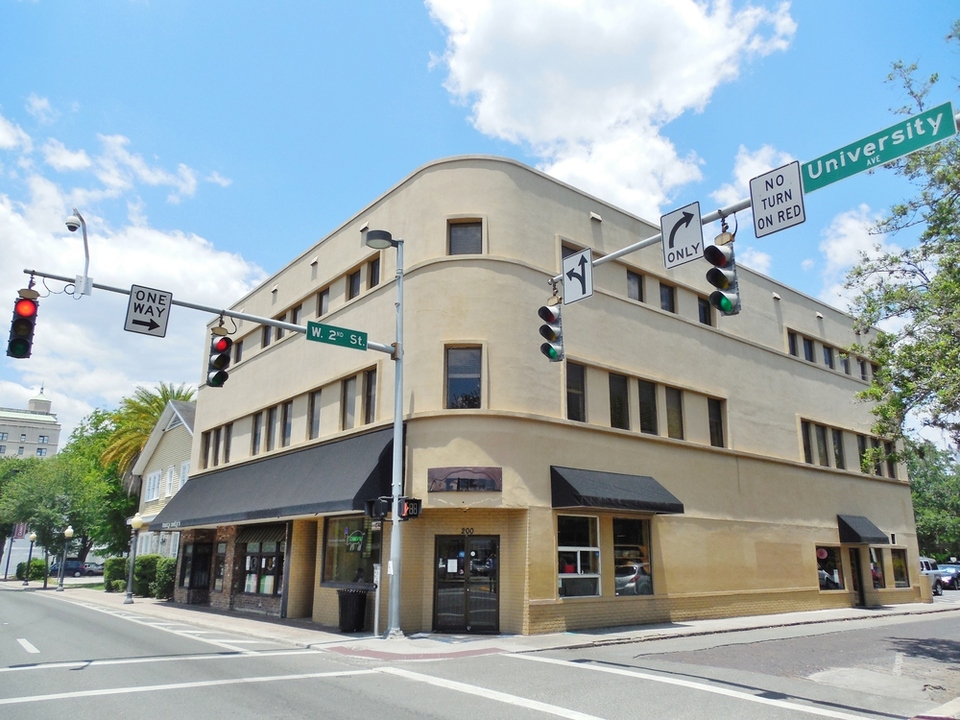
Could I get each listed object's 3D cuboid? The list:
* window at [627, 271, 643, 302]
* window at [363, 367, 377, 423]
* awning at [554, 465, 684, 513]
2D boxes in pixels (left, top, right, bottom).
[{"bbox_3d":[4.668,-2.218,20.714,0.780,0.920,0.120,13,-20,-37],"label":"window"},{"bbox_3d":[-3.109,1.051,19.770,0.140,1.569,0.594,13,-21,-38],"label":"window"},{"bbox_3d":[3.536,3.289,17.453,3.892,1.033,0.973,13,-20,-37],"label":"awning"}]

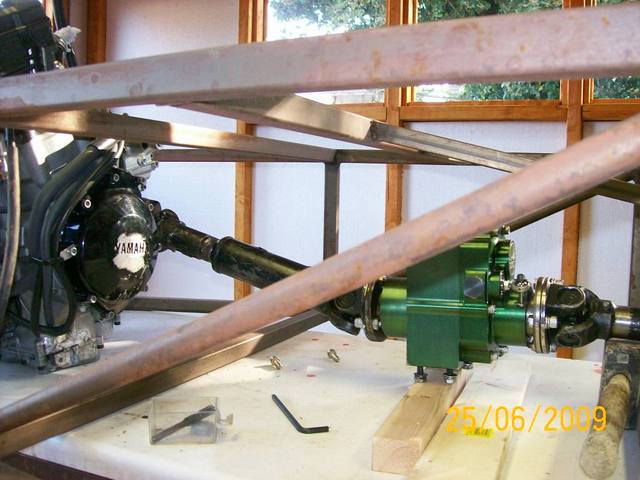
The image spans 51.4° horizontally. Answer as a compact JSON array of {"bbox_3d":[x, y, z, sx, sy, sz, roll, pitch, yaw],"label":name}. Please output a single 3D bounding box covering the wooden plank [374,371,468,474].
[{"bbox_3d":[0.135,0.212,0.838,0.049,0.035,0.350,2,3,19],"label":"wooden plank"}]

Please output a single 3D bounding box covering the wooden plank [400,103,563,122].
[{"bbox_3d":[0.552,-0.432,2.280,0.546,0.054,0.060,2,3,15],"label":"wooden plank"}]

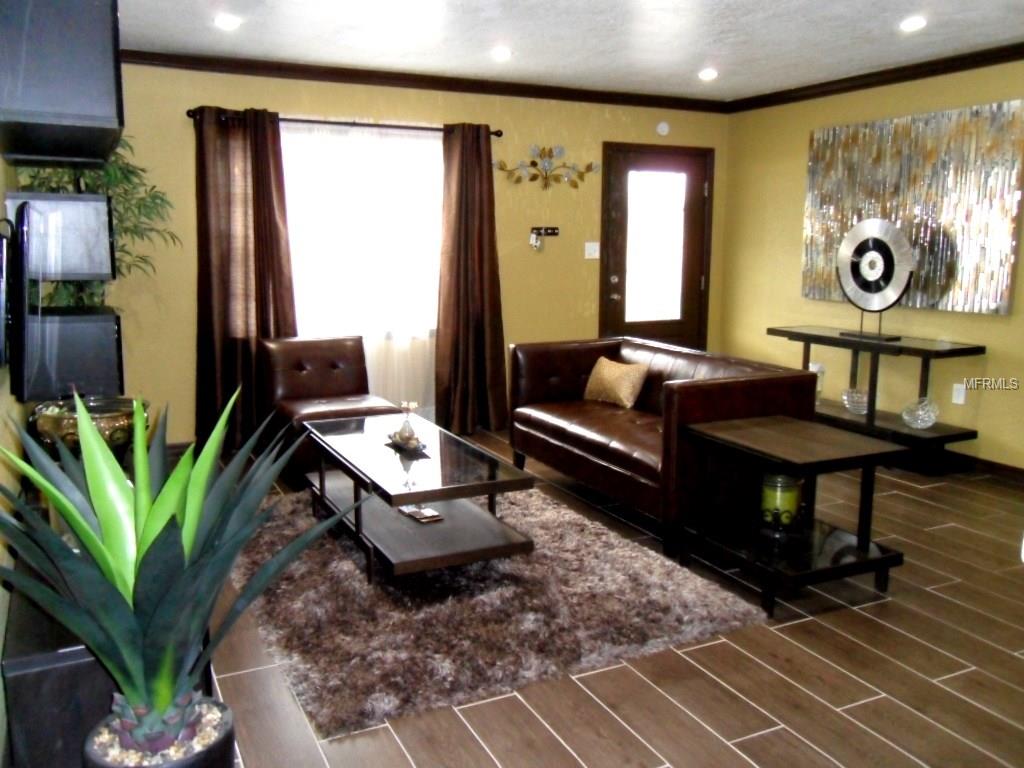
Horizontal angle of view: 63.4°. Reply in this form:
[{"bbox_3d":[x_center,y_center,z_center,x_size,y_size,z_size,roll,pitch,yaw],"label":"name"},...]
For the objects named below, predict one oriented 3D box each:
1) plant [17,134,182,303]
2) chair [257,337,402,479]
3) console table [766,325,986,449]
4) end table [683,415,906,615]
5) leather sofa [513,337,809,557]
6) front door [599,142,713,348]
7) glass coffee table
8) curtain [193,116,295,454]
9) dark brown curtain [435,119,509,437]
[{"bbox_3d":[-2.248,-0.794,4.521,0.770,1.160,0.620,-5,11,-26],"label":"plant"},{"bbox_3d":[-1.098,0.143,5.008,0.620,0.780,0.770,-5,11,-26],"label":"chair"},{"bbox_3d":[2.269,0.080,5.356,0.480,0.775,1.300,-5,11,-26],"label":"console table"},{"bbox_3d":[1.134,0.521,3.450,0.580,0.590,0.710,-5,11,-26],"label":"end table"},{"bbox_3d":[0.722,0.238,4.508,0.820,0.770,1.610,-5,11,-26],"label":"leather sofa"},{"bbox_3d":[1.145,-0.823,6.624,1.060,2.100,0.090,-5,11,-26],"label":"front door"},{"bbox_3d":[-0.502,0.505,3.910,0.660,0.440,1.390,-5,11,-26],"label":"glass coffee table"},{"bbox_3d":[-1.694,-0.617,5.251,0.640,2.150,0.140,-5,11,-26],"label":"curtain"},{"bbox_3d":[-0.264,-0.715,5.838,0.570,2.150,0.140,-5,11,-26],"label":"dark brown curtain"}]

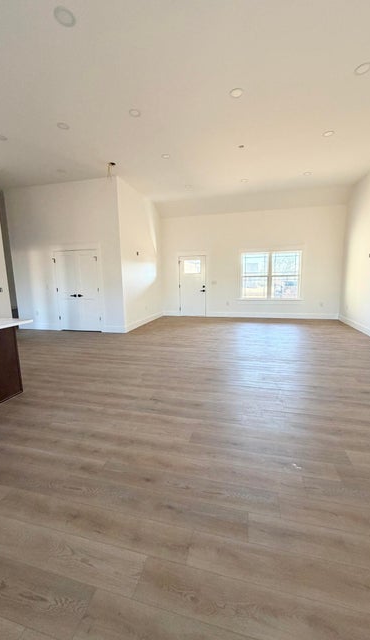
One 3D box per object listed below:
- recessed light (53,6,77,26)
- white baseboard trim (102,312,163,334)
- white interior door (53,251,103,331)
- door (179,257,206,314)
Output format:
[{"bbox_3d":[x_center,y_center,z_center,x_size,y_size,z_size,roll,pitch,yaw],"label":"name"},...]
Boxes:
[{"bbox_3d":[-1.054,-2.671,2.279,0.178,0.030,0.178,-1,9,0],"label":"recessed light"},{"bbox_3d":[-1.383,0.020,7.863,0.591,0.140,2.813,1,10,14],"label":"white baseboard trim"},{"bbox_3d":[-2.727,-0.721,6.651,1.220,2.030,0.050,1,10,14],"label":"white interior door"},{"bbox_3d":[0.281,-1.113,8.727,0.905,2.030,0.050,1,10,14],"label":"door"}]

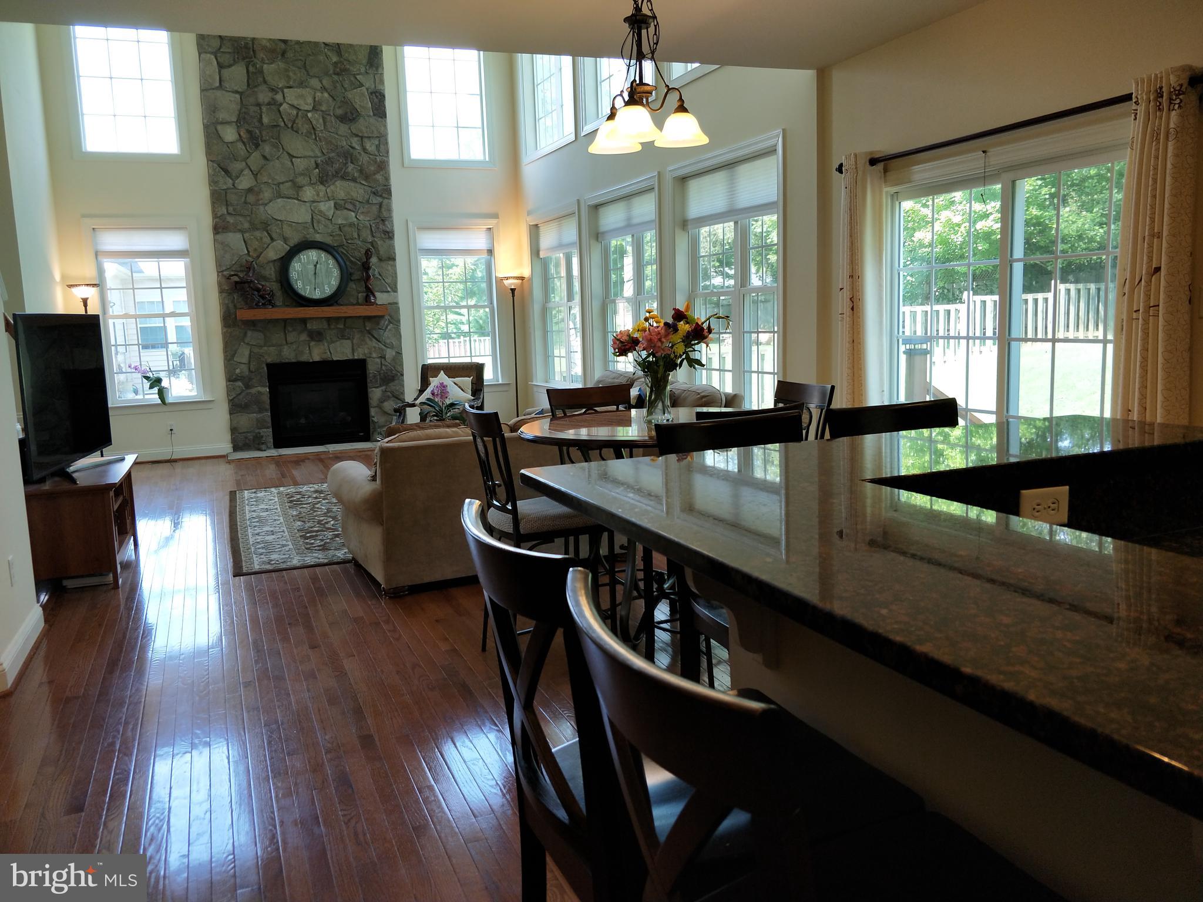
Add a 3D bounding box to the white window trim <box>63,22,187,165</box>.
[{"bbox_3d":[-4.867,-3.773,8.870,1.087,1.582,0.100,-6,9,-24],"label":"white window trim"}]

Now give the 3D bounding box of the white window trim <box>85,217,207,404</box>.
[{"bbox_3d":[-4.844,-1.470,9.335,1.086,2.006,0.120,-6,10,-24],"label":"white window trim"}]

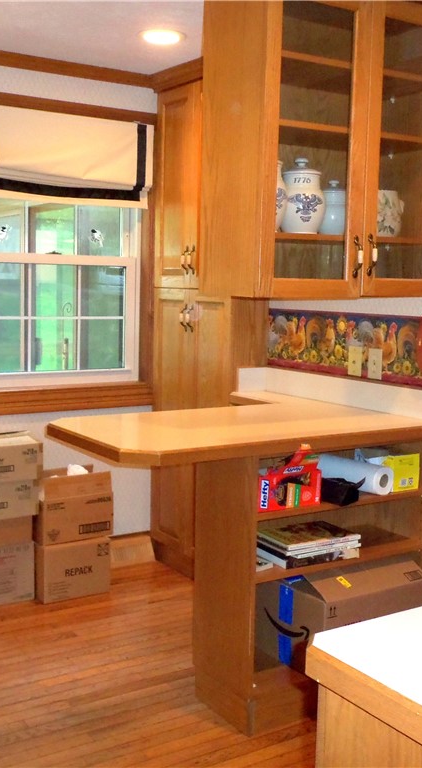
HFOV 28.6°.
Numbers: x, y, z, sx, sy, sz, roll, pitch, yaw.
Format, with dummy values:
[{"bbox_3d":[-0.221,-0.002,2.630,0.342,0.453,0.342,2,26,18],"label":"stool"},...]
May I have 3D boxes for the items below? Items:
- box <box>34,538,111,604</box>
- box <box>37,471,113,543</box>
[{"bbox_3d":[-0.638,0.794,3.695,0.304,0.254,0.240,-3,7,-31],"label":"box"},{"bbox_3d":[-0.624,0.527,3.664,0.310,0.285,0.215,-2,7,-30],"label":"box"}]

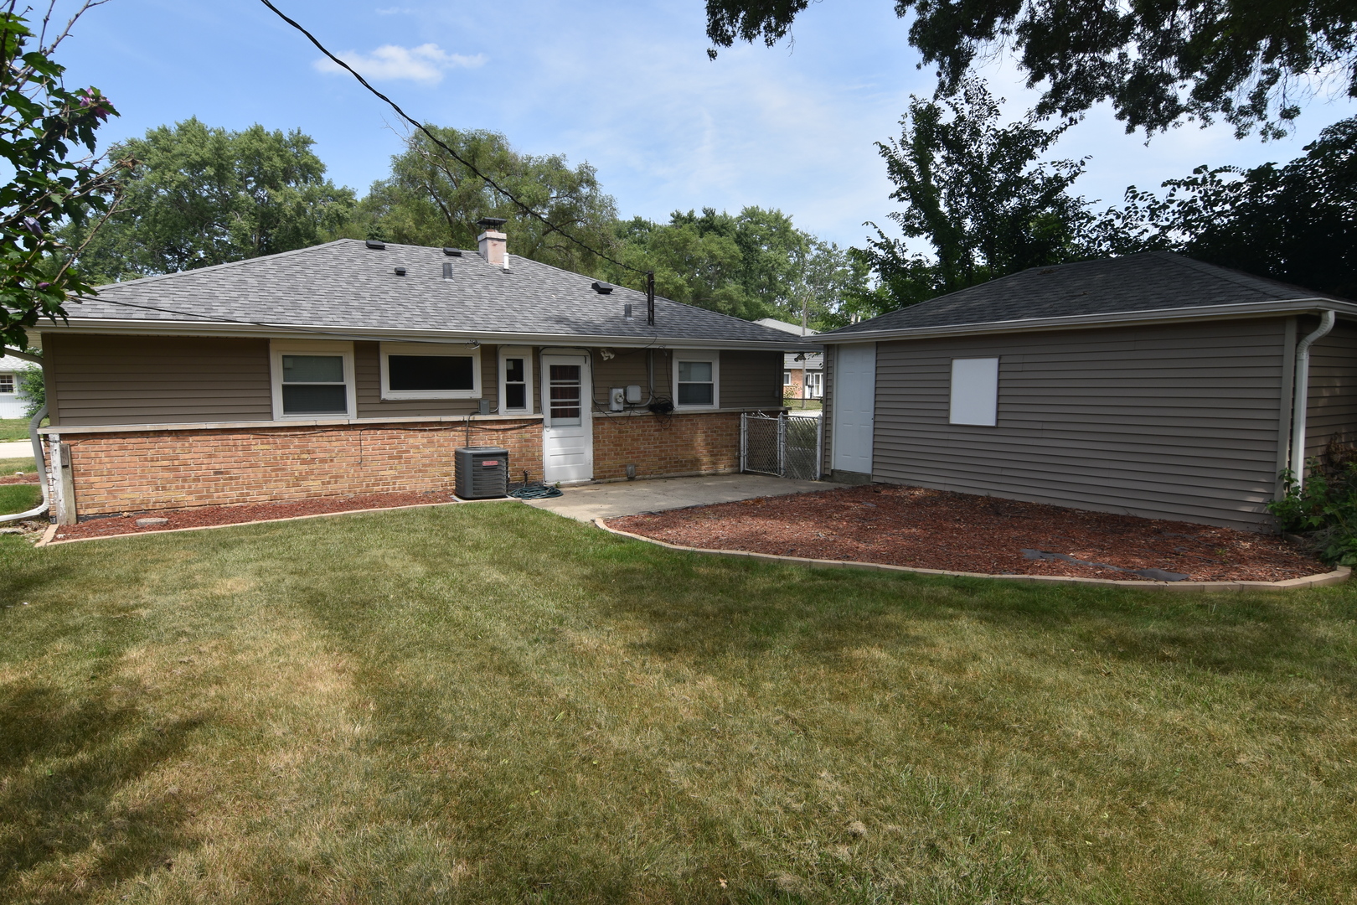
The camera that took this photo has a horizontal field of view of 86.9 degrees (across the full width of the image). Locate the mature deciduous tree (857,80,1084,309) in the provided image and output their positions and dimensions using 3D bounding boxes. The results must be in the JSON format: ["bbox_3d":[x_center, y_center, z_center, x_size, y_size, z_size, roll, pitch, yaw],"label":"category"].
[{"bbox_3d":[7.698,-4.878,18.949,5.800,9.500,5.500,-3,6,-29],"label":"mature deciduous tree"}]

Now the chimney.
[{"bbox_3d":[-3.645,-4.102,14.093,0.420,0.900,0.660,-3,6,-29],"label":"chimney"}]

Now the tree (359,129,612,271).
[{"bbox_3d":[-11.318,-10.750,42.795,15.000,16.800,13.500,-3,6,-29],"label":"tree"}]

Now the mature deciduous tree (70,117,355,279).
[{"bbox_3d":[-25.347,-10.100,39.765,14.500,16.100,13.500,-3,6,-29],"label":"mature deciduous tree"}]

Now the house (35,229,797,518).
[{"bbox_3d":[-4.580,-1.925,14.268,11.800,4.350,8.900,-3,6,-29],"label":"house"}]

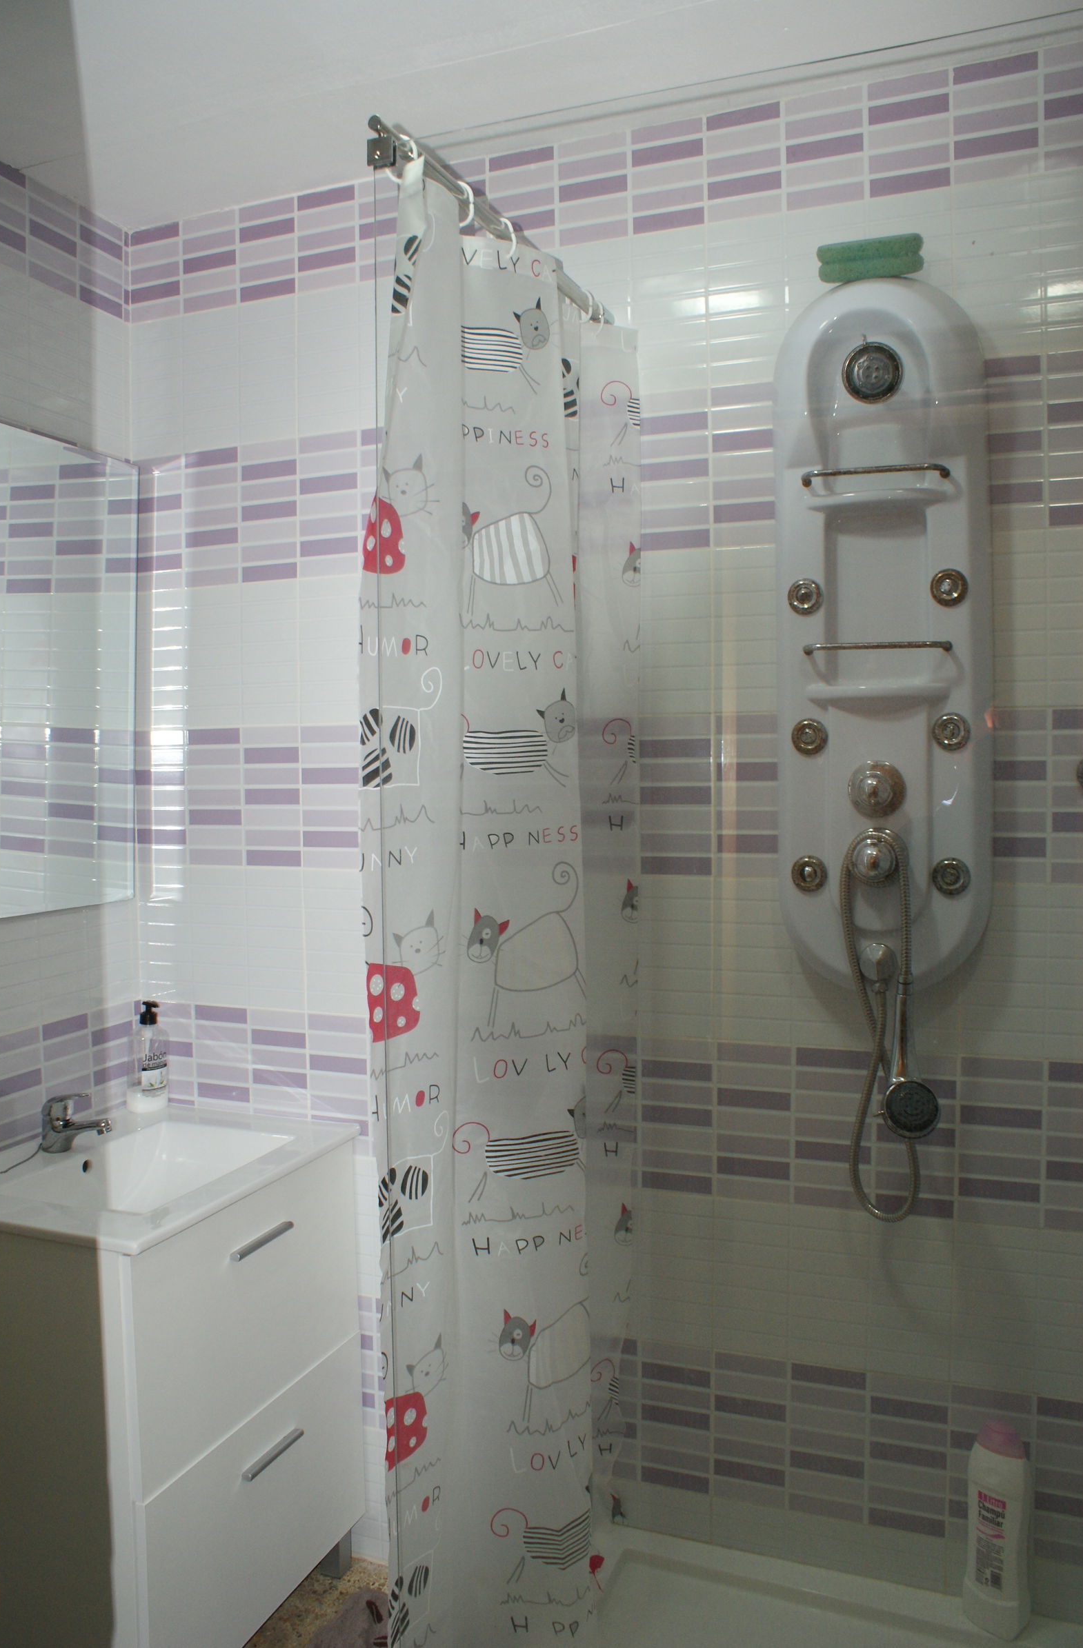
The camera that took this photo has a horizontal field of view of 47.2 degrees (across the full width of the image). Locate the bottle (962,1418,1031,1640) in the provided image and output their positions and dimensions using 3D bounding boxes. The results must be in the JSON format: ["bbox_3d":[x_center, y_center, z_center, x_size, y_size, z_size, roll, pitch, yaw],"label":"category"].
[{"bbox_3d":[0.654,1.002,1.773,0.086,0.305,0.058,2,3,43],"label":"bottle"}]

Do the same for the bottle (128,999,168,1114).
[{"bbox_3d":[-0.721,0.420,2.252,0.072,0.201,0.072,2,3,44],"label":"bottle"}]

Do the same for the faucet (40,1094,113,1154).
[{"bbox_3d":[-0.746,0.480,1.990,0.143,0.098,0.050,0,2,21],"label":"faucet"}]

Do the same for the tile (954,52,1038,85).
[{"bbox_3d":[0.636,-1.058,1.733,0.114,0.026,0.008,0,2,21],"label":"tile"}]

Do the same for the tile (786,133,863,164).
[{"bbox_3d":[0.415,-0.991,1.813,0.114,0.026,0.008,0,2,21],"label":"tile"}]

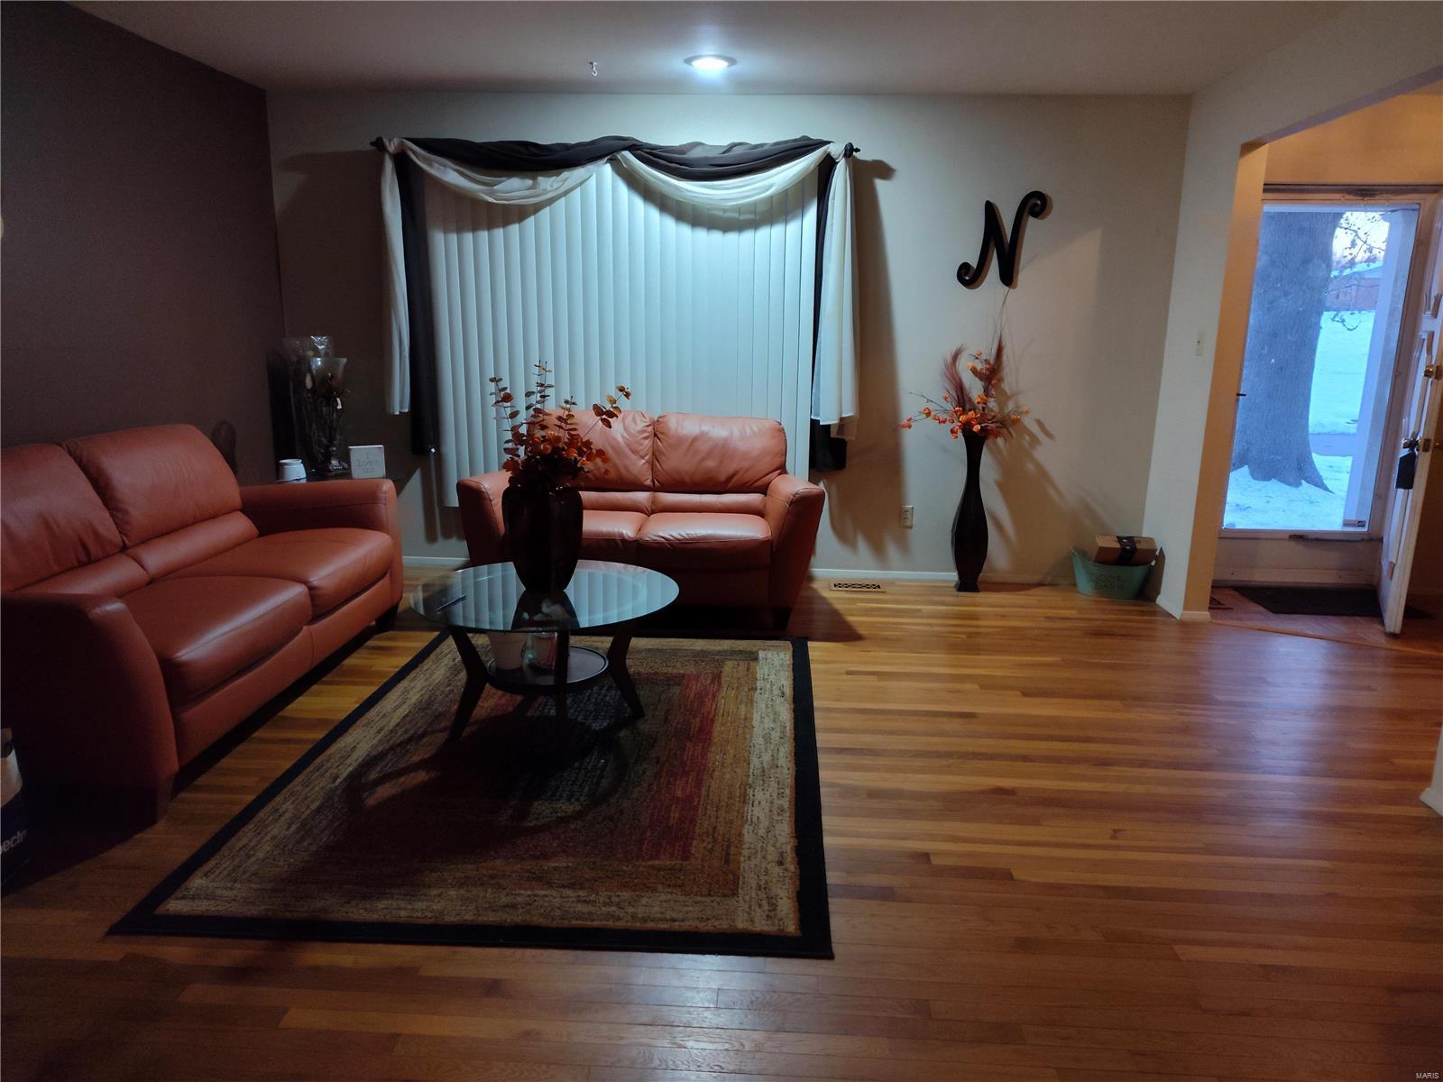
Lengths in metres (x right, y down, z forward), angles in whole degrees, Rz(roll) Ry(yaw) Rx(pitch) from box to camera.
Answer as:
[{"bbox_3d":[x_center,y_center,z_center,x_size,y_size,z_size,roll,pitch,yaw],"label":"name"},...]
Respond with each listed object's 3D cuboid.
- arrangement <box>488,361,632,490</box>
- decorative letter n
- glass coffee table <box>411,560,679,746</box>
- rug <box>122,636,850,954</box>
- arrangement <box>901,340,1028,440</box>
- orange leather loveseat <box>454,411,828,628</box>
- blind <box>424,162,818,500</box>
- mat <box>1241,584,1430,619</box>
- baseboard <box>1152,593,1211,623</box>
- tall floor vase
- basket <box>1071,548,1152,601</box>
[{"bbox_3d":[-0.534,-0.374,3.148,0.460,0.430,0.420,2,13,3],"label":"arrangement"},{"bbox_3d":[1.423,-1.524,4.850,0.440,0.470,0.030,2,13,3],"label":"decorative letter n"},{"bbox_3d":[-0.588,0.397,3.271,0.890,0.470,0.890,2,13,3],"label":"glass coffee table"},{"bbox_3d":[-0.493,0.659,3.150,1.600,0.012,2.160,2,13,3],"label":"rug"},{"bbox_3d":[1.239,-0.761,4.840,0.620,0.500,0.400,2,13,3],"label":"arrangement"},{"bbox_3d":[-0.350,-0.147,4.737,1.640,0.900,0.870,2,13,3],"label":"orange leather loveseat"},{"bbox_3d":[-0.528,-1.038,5.021,2.030,1.800,0.090,2,13,3],"label":"blind"},{"bbox_3d":[3.134,0.313,4.953,0.760,0.012,0.470,2,13,3],"label":"mat"},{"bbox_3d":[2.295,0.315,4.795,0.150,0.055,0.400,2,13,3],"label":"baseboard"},{"bbox_3d":[1.318,-0.159,5.042,0.190,0.840,0.190,2,13,3],"label":"tall floor vase"},{"bbox_3d":[2.021,0.162,5.012,0.400,0.245,0.250,2,13,3],"label":"basket"}]

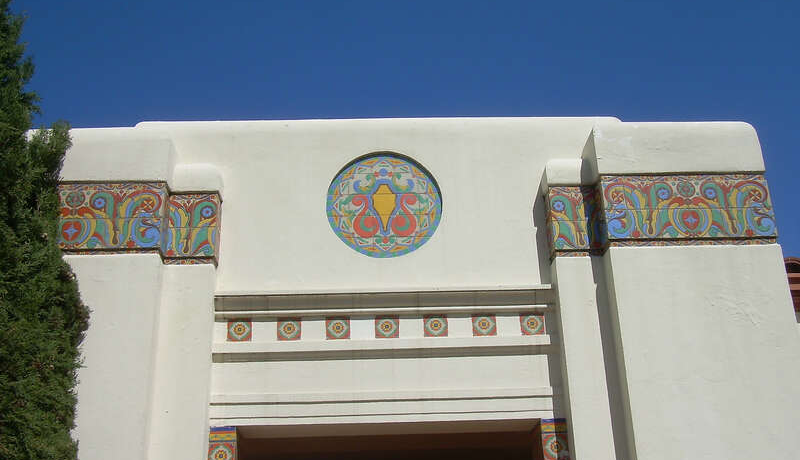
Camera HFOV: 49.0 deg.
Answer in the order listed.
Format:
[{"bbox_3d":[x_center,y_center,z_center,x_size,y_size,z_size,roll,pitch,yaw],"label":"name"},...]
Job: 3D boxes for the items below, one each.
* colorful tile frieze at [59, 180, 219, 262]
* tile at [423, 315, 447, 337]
[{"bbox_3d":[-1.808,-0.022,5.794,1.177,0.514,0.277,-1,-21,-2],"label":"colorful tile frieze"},{"bbox_3d":[0.234,0.626,5.714,0.155,0.151,0.020,-1,-23,-2],"label":"tile"}]

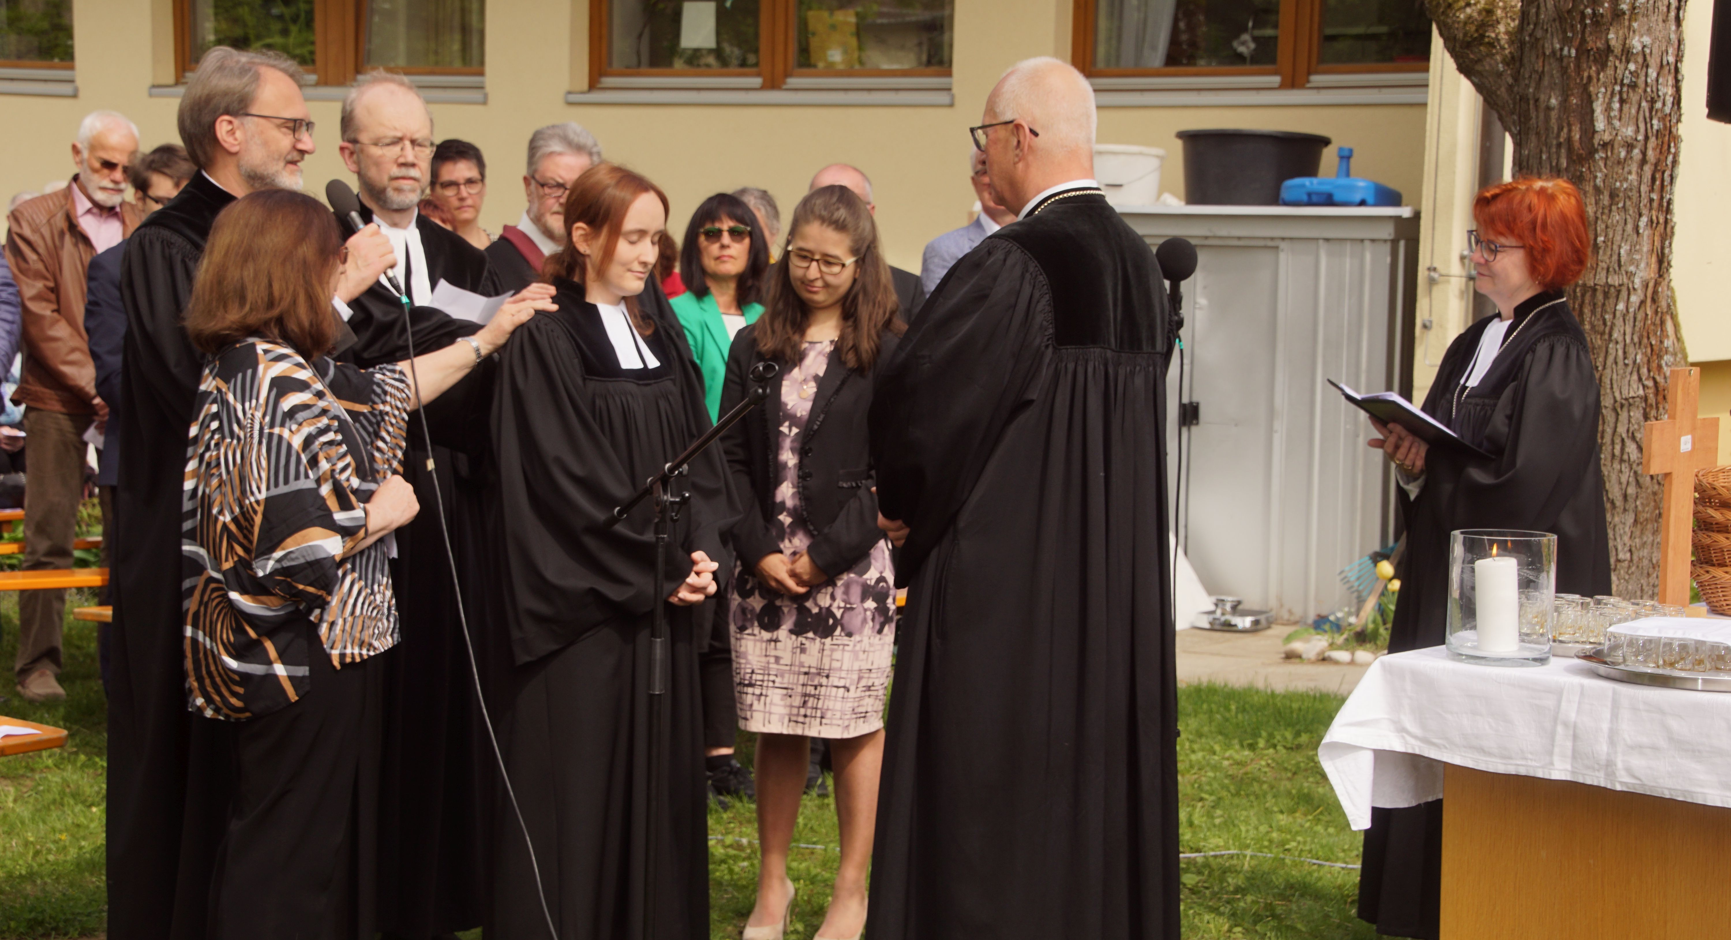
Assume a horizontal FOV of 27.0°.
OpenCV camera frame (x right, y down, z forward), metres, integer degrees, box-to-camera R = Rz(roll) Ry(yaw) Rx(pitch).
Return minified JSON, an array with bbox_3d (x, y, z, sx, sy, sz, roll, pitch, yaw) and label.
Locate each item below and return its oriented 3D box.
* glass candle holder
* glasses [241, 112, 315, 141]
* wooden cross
[{"bbox_3d":[1.050,0.207,5.939,0.176,0.199,0.176,1,6,0],"label":"glass candle holder"},{"bbox_3d":[-1.118,-0.645,6.770,0.140,0.046,0.142,7,6,4],"label":"glasses"},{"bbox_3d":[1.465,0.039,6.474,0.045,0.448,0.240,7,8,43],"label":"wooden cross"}]

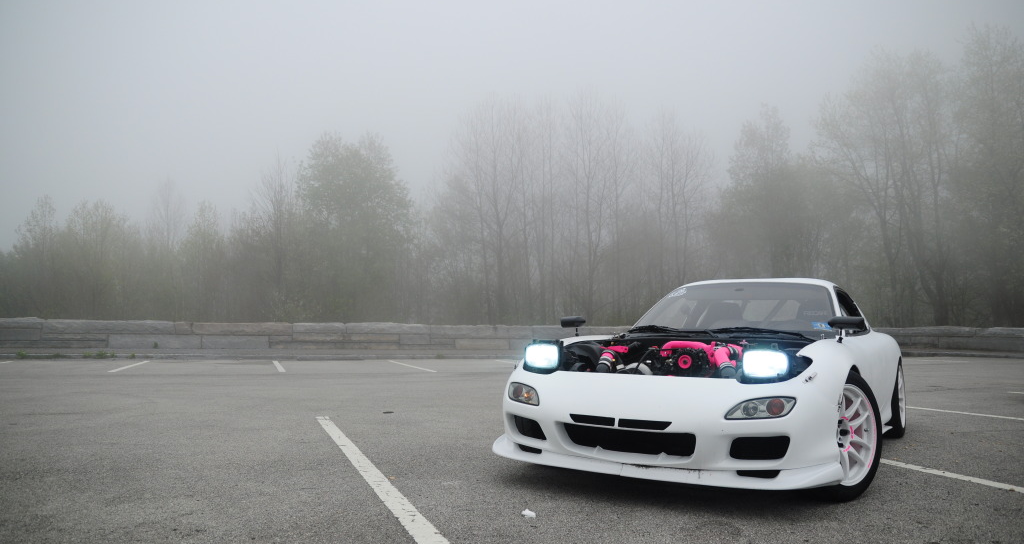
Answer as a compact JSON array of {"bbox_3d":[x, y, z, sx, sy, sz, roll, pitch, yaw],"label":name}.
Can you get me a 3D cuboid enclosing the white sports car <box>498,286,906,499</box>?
[{"bbox_3d":[1.623,0.637,4.984,1.790,1.200,4.290,-3,-5,33],"label":"white sports car"}]

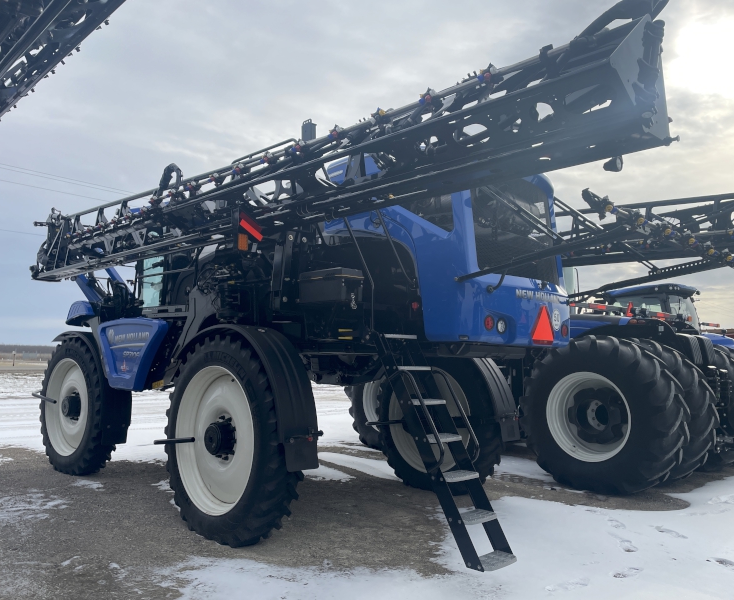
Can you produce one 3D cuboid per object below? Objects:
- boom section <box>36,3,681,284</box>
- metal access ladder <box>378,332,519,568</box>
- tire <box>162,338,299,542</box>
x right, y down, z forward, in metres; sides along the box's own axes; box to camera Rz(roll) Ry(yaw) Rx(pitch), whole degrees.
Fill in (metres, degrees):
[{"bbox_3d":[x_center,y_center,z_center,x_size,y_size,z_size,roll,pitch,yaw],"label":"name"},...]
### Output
[{"bbox_3d":[-1.934,-1.034,6.579,0.700,0.970,9.600,5,-6,-43],"label":"boom section"},{"bbox_3d":[0.590,1.130,4.807,0.400,1.760,1.190,5,-7,-44],"label":"metal access ladder"},{"bbox_3d":[-1.329,1.329,5.803,0.391,1.961,1.961,5,-7,-44],"label":"tire"}]

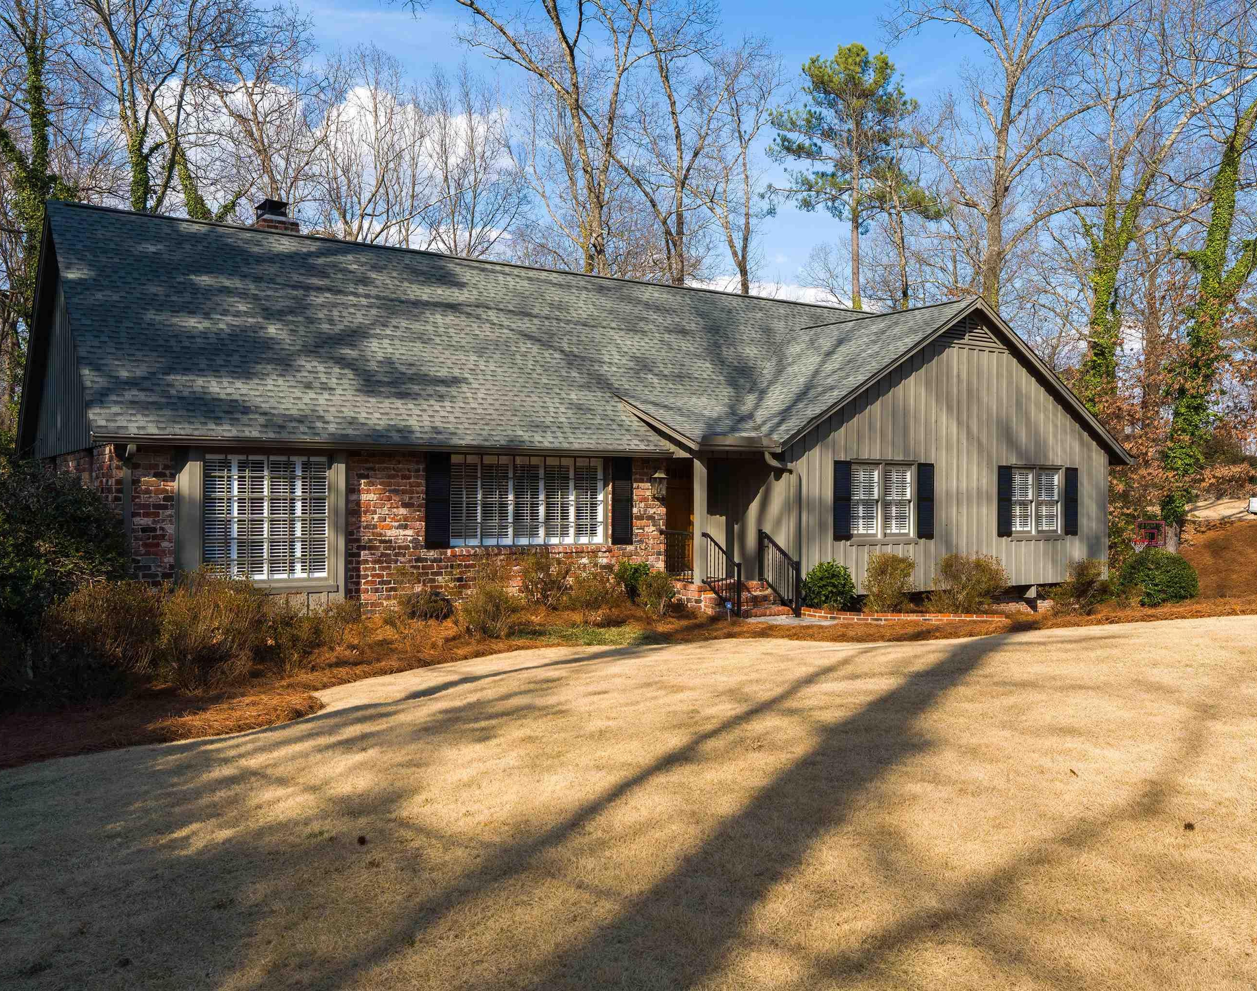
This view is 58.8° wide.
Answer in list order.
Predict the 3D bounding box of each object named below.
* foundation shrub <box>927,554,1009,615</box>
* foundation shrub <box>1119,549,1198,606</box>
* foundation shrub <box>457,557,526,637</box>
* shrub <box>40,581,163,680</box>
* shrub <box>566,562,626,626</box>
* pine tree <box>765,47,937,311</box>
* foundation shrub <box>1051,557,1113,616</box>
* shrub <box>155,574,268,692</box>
[{"bbox_3d":[6.125,1.592,20.100,1.466,1.089,1.290,0,0,-34],"label":"foundation shrub"},{"bbox_3d":[11.081,1.712,23.300,1.651,1.190,1.568,0,0,-34],"label":"foundation shrub"},{"bbox_3d":[-1.838,1.355,14.950,0.888,1.091,0.843,0,0,0],"label":"foundation shrub"},{"bbox_3d":[-5.628,1.439,11.900,1.302,1.067,1.237,0,0,-34],"label":"shrub"},{"bbox_3d":[-0.470,1.418,16.100,0.855,0.956,0.813,0,0,0],"label":"shrub"},{"bbox_3d":[9.377,-8.277,47.000,6.904,21.555,6.559,0,0,-34],"label":"pine tree"},{"bbox_3d":[8.880,1.784,21.800,1.204,1.113,1.143,0,0,-34],"label":"foundation shrub"},{"bbox_3d":[-4.544,1.481,12.200,1.220,1.310,1.159,0,0,-34],"label":"shrub"}]

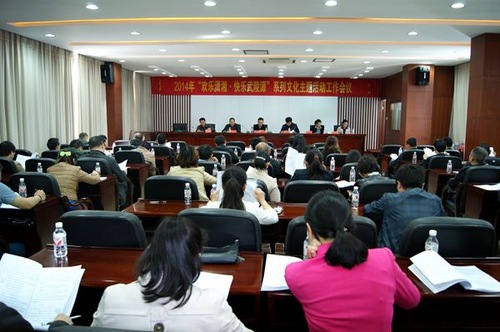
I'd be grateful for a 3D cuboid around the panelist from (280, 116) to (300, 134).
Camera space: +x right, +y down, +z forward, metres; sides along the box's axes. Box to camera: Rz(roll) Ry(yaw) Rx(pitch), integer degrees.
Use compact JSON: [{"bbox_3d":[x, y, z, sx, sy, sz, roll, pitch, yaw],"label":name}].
[{"bbox_3d":[1.243,-0.909,11.620,0.560,1.200,0.680,1,7,4],"label":"panelist"}]

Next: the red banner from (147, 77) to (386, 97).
[{"bbox_3d":[0.476,-2.611,12.300,7.550,0.620,0.050,1,7,4],"label":"red banner"}]

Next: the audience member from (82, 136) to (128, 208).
[{"bbox_3d":[-2.437,0.169,6.316,0.580,1.300,0.780,2,7,16],"label":"audience member"}]

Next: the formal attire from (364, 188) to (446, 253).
[{"bbox_3d":[1.262,0.462,3.078,0.580,0.600,0.500,0,7,2],"label":"formal attire"}]

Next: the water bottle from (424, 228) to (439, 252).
[{"bbox_3d":[0.918,0.414,1.894,0.062,0.178,0.062,1,7,4],"label":"water bottle"}]

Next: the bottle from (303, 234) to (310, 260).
[{"bbox_3d":[0.349,0.465,2.200,0.063,0.207,0.063,0,7,4],"label":"bottle"}]

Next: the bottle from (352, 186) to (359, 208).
[{"bbox_3d":[1.013,0.299,3.562,0.063,0.207,0.063,0,7,4],"label":"bottle"}]

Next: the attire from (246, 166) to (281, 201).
[{"bbox_3d":[0.134,0.291,4.000,0.440,0.550,0.420,1,7,4],"label":"attire"}]

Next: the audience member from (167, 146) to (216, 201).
[{"bbox_3d":[-0.591,0.376,3.906,0.500,1.200,0.720,2,7,9],"label":"audience member"}]

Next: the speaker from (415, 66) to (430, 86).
[{"bbox_3d":[3.897,-2.024,8.470,0.290,0.470,0.280,1,11,4],"label":"speaker"}]

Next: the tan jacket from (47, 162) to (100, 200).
[{"bbox_3d":[-1.803,0.169,3.862,0.480,0.430,0.380,3,8,16],"label":"tan jacket"}]

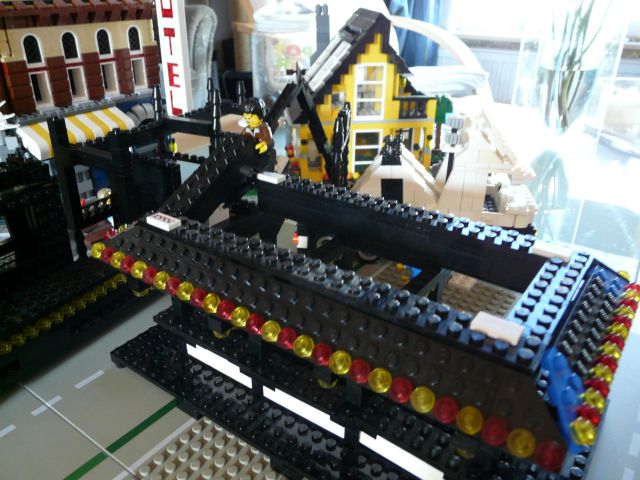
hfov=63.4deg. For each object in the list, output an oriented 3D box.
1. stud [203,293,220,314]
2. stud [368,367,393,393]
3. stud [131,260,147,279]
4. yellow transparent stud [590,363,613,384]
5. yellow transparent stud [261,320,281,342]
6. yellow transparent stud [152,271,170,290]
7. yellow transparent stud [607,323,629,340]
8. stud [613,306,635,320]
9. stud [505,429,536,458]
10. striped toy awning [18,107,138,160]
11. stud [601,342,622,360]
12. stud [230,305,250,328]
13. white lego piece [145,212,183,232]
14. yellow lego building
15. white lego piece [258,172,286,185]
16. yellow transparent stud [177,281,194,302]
[{"bbox_3d":[-0.046,0.027,0.219,0.008,0.008,0.005,18,-11,31],"label":"stud"},{"bbox_3d":[0.021,0.049,0.179,0.008,0.008,0.005,18,-11,31],"label":"stud"},{"bbox_3d":[-0.085,0.014,0.243,0.008,0.008,0.005,18,-11,31],"label":"stud"},{"bbox_3d":[0.098,0.046,0.180,0.008,0.005,0.008,-30,84,-47],"label":"yellow transparent stud"},{"bbox_3d":[-0.019,0.036,0.203,0.008,0.008,0.005,18,-11,31],"label":"yellow transparent stud"},{"bbox_3d":[-0.072,0.018,0.234,0.008,0.005,0.008,18,66,31],"label":"yellow transparent stud"},{"bbox_3d":[0.117,0.036,0.203,0.008,0.005,0.008,52,42,7],"label":"yellow transparent stud"},{"bbox_3d":[0.127,0.031,0.215,0.008,0.005,0.008,52,42,7],"label":"stud"},{"bbox_3d":[0.059,0.060,0.152,0.008,0.005,0.008,18,66,31],"label":"stud"},{"bbox_3d":[-0.204,-0.092,0.438,0.030,0.024,0.088,17,30,29],"label":"striped toy awning"},{"bbox_3d":[0.109,0.042,0.194,0.005,0.008,0.008,-34,-2,43],"label":"stud"},{"bbox_3d":[-0.032,0.031,0.209,0.008,0.005,0.008,18,66,31],"label":"stud"},{"bbox_3d":[-0.075,-0.009,0.251,0.016,0.003,0.008,18,31,31],"label":"white lego piece"},{"bbox_3d":[0.042,-0.155,0.575,0.159,0.180,0.080,-4,26,-11],"label":"yellow lego building"},{"bbox_3d":[-0.029,-0.037,0.310,0.016,0.003,0.008,18,31,31],"label":"white lego piece"},{"bbox_3d":[-0.059,0.023,0.227,0.008,0.005,0.008,19,74,31],"label":"yellow transparent stud"}]

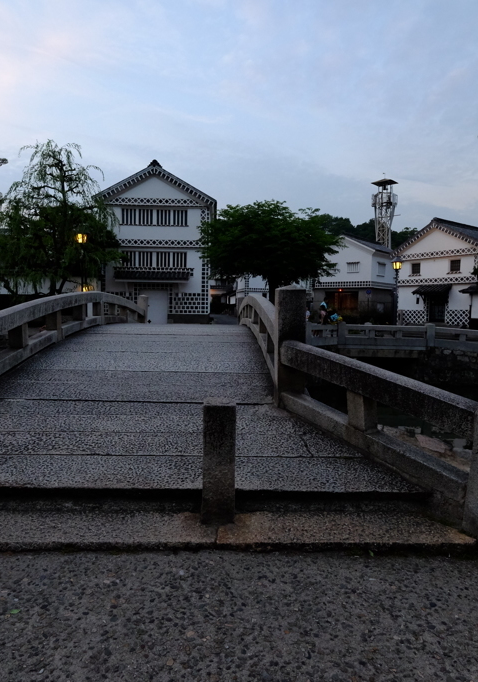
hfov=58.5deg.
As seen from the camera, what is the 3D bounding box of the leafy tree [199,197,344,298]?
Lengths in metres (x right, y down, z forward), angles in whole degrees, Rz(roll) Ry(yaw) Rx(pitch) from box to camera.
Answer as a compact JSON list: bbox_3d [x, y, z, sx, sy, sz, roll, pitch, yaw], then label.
[{"bbox_3d":[1.375,-3.238,18.802,6.000,5.780,5.600,1,5,4],"label":"leafy tree"}]

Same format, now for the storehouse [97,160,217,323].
[{"bbox_3d":[-4.861,-5.793,28.889,7.000,9.130,10.500,1,5,-3],"label":"storehouse"}]

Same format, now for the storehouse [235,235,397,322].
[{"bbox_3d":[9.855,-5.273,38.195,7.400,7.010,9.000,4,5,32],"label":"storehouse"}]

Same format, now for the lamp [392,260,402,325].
[{"bbox_3d":[7.495,-2.180,20.384,0.550,3.580,0.550,2,5,20],"label":"lamp"}]

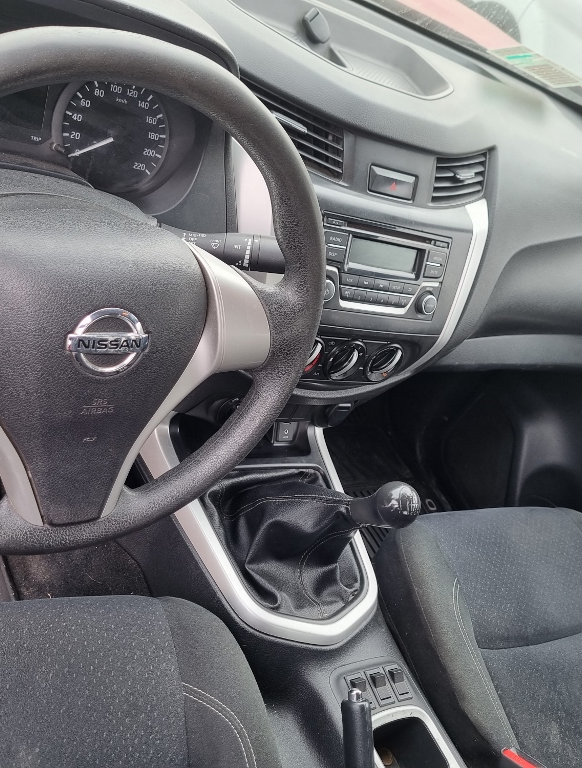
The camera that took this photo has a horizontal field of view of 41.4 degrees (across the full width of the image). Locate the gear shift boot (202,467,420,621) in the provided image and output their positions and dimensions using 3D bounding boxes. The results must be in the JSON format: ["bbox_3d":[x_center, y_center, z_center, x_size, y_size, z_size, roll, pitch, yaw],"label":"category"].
[{"bbox_3d":[0.049,0.125,0.898,0.194,0.211,0.210,2,46,-35],"label":"gear shift boot"}]

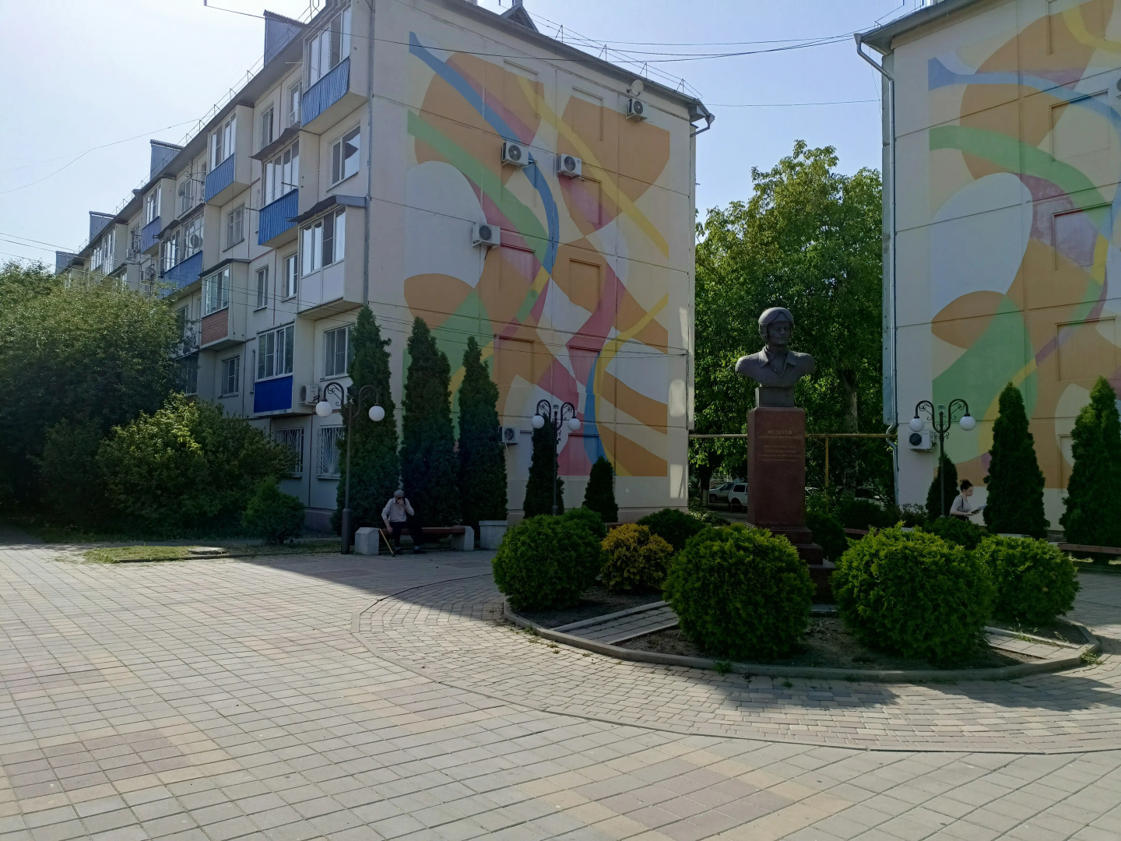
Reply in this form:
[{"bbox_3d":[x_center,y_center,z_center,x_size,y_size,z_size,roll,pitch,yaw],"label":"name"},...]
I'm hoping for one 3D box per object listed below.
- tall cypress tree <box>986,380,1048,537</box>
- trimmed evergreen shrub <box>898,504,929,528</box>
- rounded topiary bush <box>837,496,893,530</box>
[{"bbox_3d":[9.966,1.034,17.700,1.400,3.760,1.400,-1,-3,29],"label":"tall cypress tree"},{"bbox_3d":[8.934,2.650,20.531,0.900,1.000,0.900,1,-3,0],"label":"trimmed evergreen shrub"},{"bbox_3d":[7.594,2.495,20.200,1.350,1.100,1.300,0,-3,21],"label":"rounded topiary bush"}]

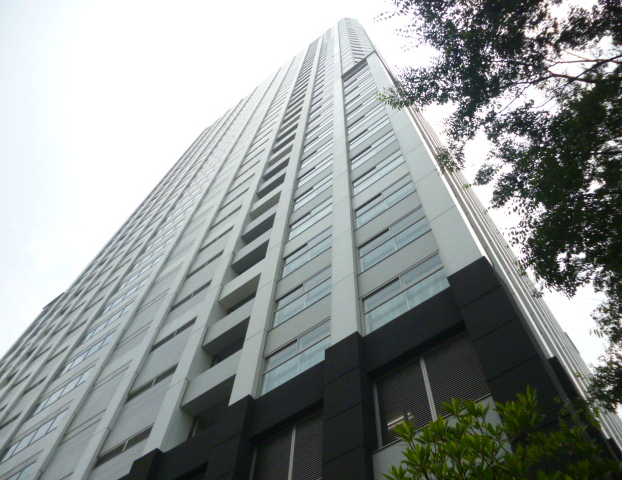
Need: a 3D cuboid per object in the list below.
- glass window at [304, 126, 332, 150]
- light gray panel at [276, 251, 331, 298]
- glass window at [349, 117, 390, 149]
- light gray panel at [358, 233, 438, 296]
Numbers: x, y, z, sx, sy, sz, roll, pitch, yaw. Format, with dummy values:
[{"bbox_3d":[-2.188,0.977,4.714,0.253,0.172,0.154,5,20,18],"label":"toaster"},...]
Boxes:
[{"bbox_3d":[0.566,-6.886,35.519,2.612,1.665,0.150,-34,-69,18],"label":"glass window"},{"bbox_3d":[-0.221,1.391,20.692,2.962,1.409,0.200,-34,-69,18],"label":"light gray panel"},{"bbox_3d":[3.234,-5.899,28.620,2.694,1.665,0.150,-34,-69,18],"label":"glass window"},{"bbox_3d":[2.743,0.824,16.416,2.917,1.330,0.200,-34,-69,18],"label":"light gray panel"}]

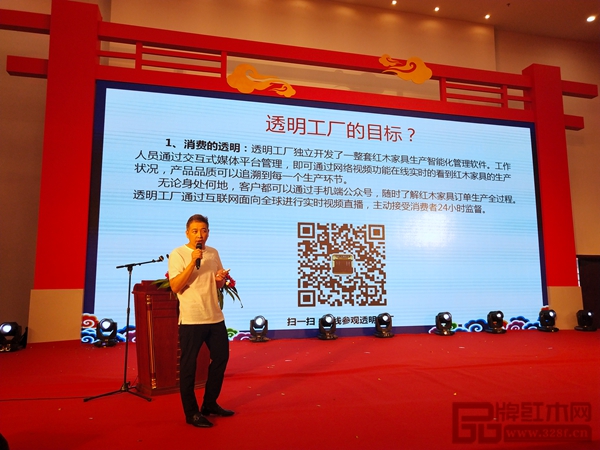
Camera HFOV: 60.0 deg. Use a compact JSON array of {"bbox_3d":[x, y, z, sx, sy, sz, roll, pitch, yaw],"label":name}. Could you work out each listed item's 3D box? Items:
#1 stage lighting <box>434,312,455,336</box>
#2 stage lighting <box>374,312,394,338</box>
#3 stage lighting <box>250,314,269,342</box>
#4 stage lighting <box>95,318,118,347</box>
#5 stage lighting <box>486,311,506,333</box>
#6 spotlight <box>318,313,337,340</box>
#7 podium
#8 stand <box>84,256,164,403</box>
[{"bbox_3d":[3.949,2.707,14.215,0.410,0.605,0.430,2,-9,-15],"label":"stage lighting"},{"bbox_3d":[2.195,2.625,13.565,0.410,0.605,0.430,2,-9,-15],"label":"stage lighting"},{"bbox_3d":[-0.940,2.453,12.230,0.410,0.605,0.430,2,-9,-15],"label":"stage lighting"},{"bbox_3d":[-4.161,2.328,11.222,0.410,0.605,0.430,1,-8,-8],"label":"stage lighting"},{"bbox_3d":[5.585,2.785,14.832,0.410,0.605,0.430,2,-9,-15],"label":"stage lighting"},{"bbox_3d":[0.692,2.543,12.930,0.410,0.605,0.430,2,-9,-15],"label":"spotlight"},{"bbox_3d":[-1.382,1.232,5.805,0.820,1.175,0.520,5,-10,-35],"label":"podium"},{"bbox_3d":[-1.798,1.035,5.382,0.721,1.448,0.639,4,-9,-25],"label":"stand"}]

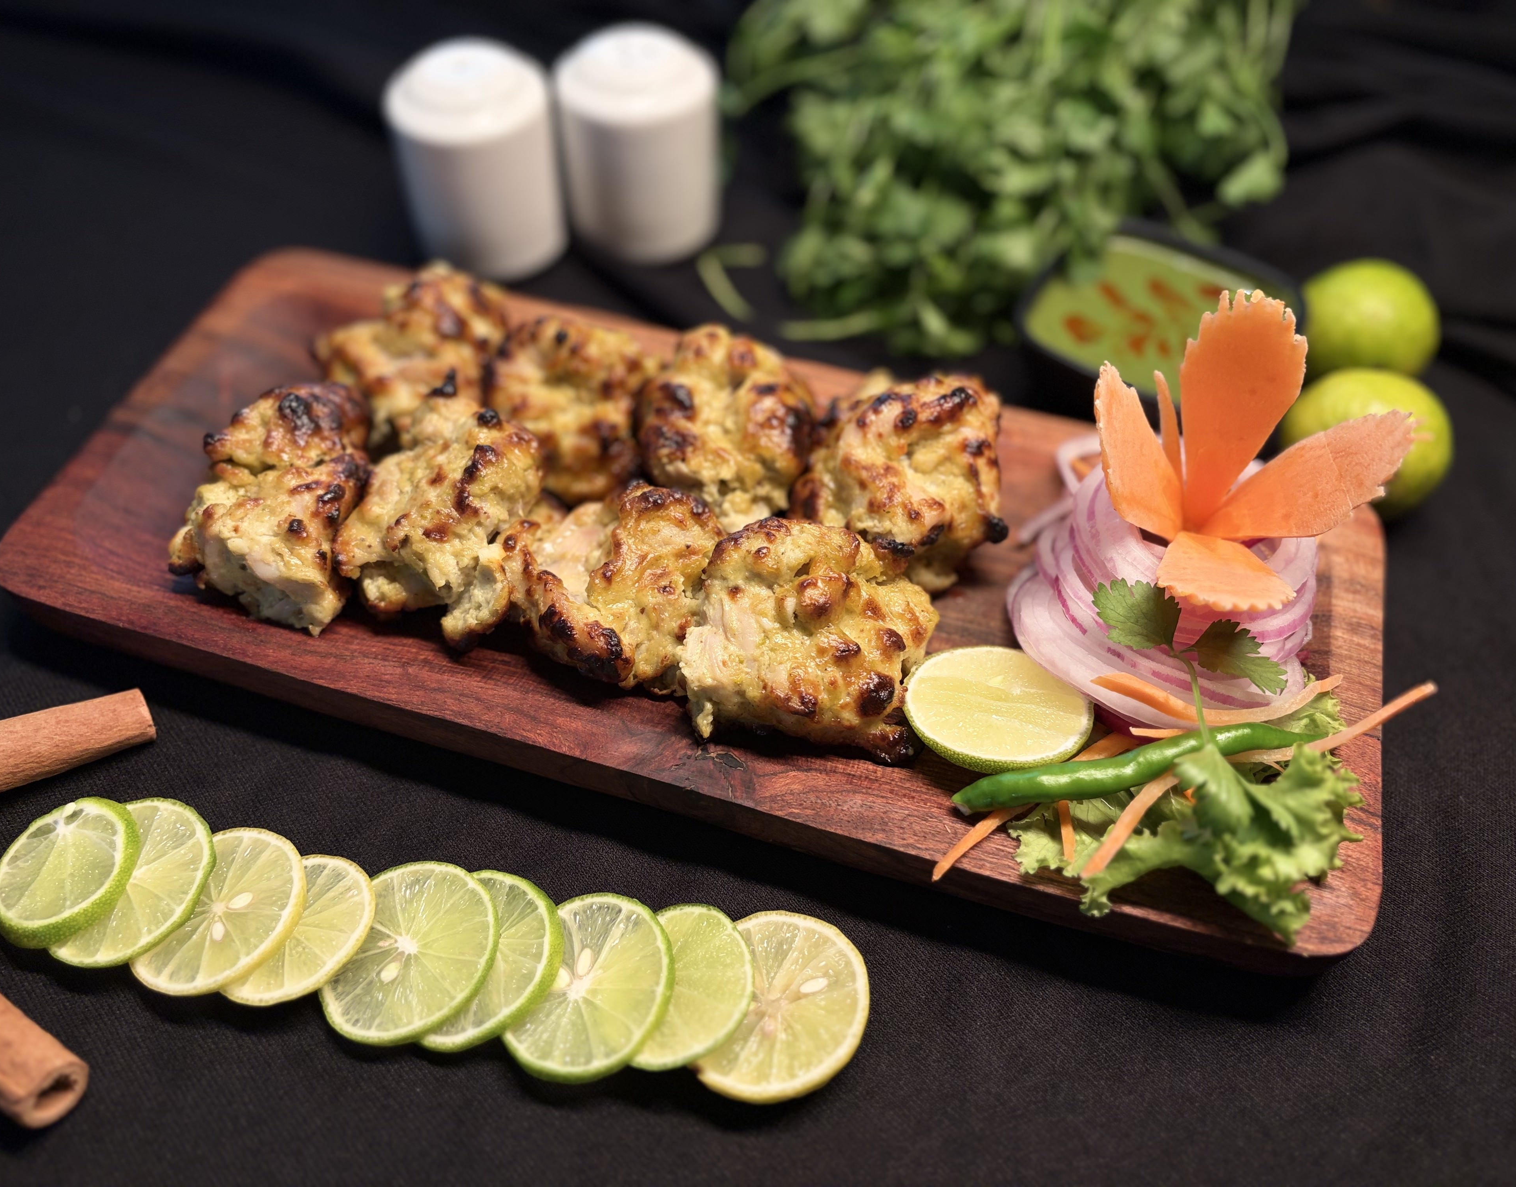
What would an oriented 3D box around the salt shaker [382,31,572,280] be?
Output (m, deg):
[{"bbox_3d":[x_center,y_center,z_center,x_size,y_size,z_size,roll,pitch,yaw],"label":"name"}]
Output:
[{"bbox_3d":[-0.091,-0.142,0.386,0.051,0.068,0.051,1,52,0],"label":"salt shaker"}]

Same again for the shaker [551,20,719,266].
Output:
[{"bbox_3d":[-0.041,-0.159,0.416,0.056,0.070,0.056,2,54,0],"label":"shaker"}]

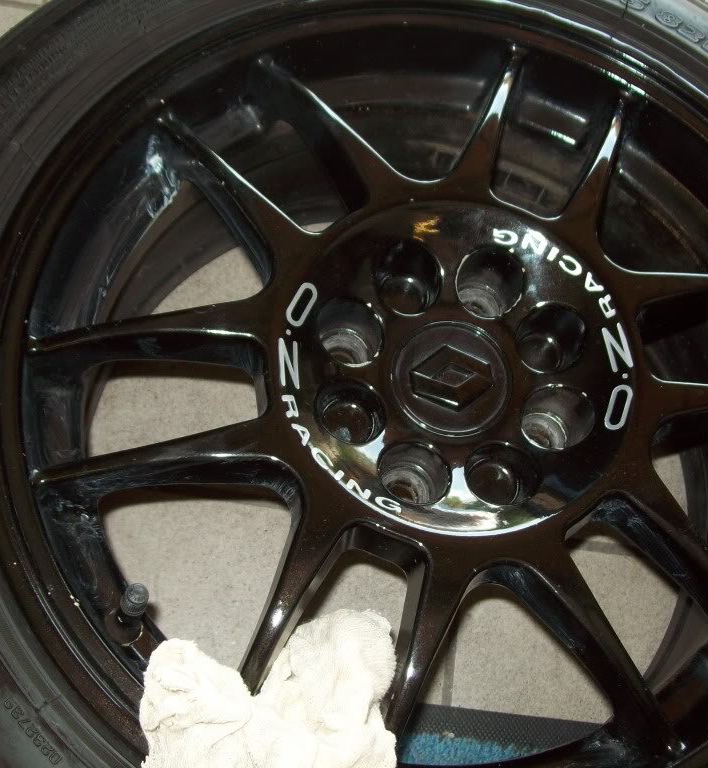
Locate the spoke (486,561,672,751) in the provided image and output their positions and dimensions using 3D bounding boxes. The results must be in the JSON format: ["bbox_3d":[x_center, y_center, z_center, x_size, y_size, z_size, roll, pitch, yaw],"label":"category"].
[{"bbox_3d":[0.102,0.113,0.452,0.022,0.032,0.096,-35,86,-18],"label":"spoke"}]

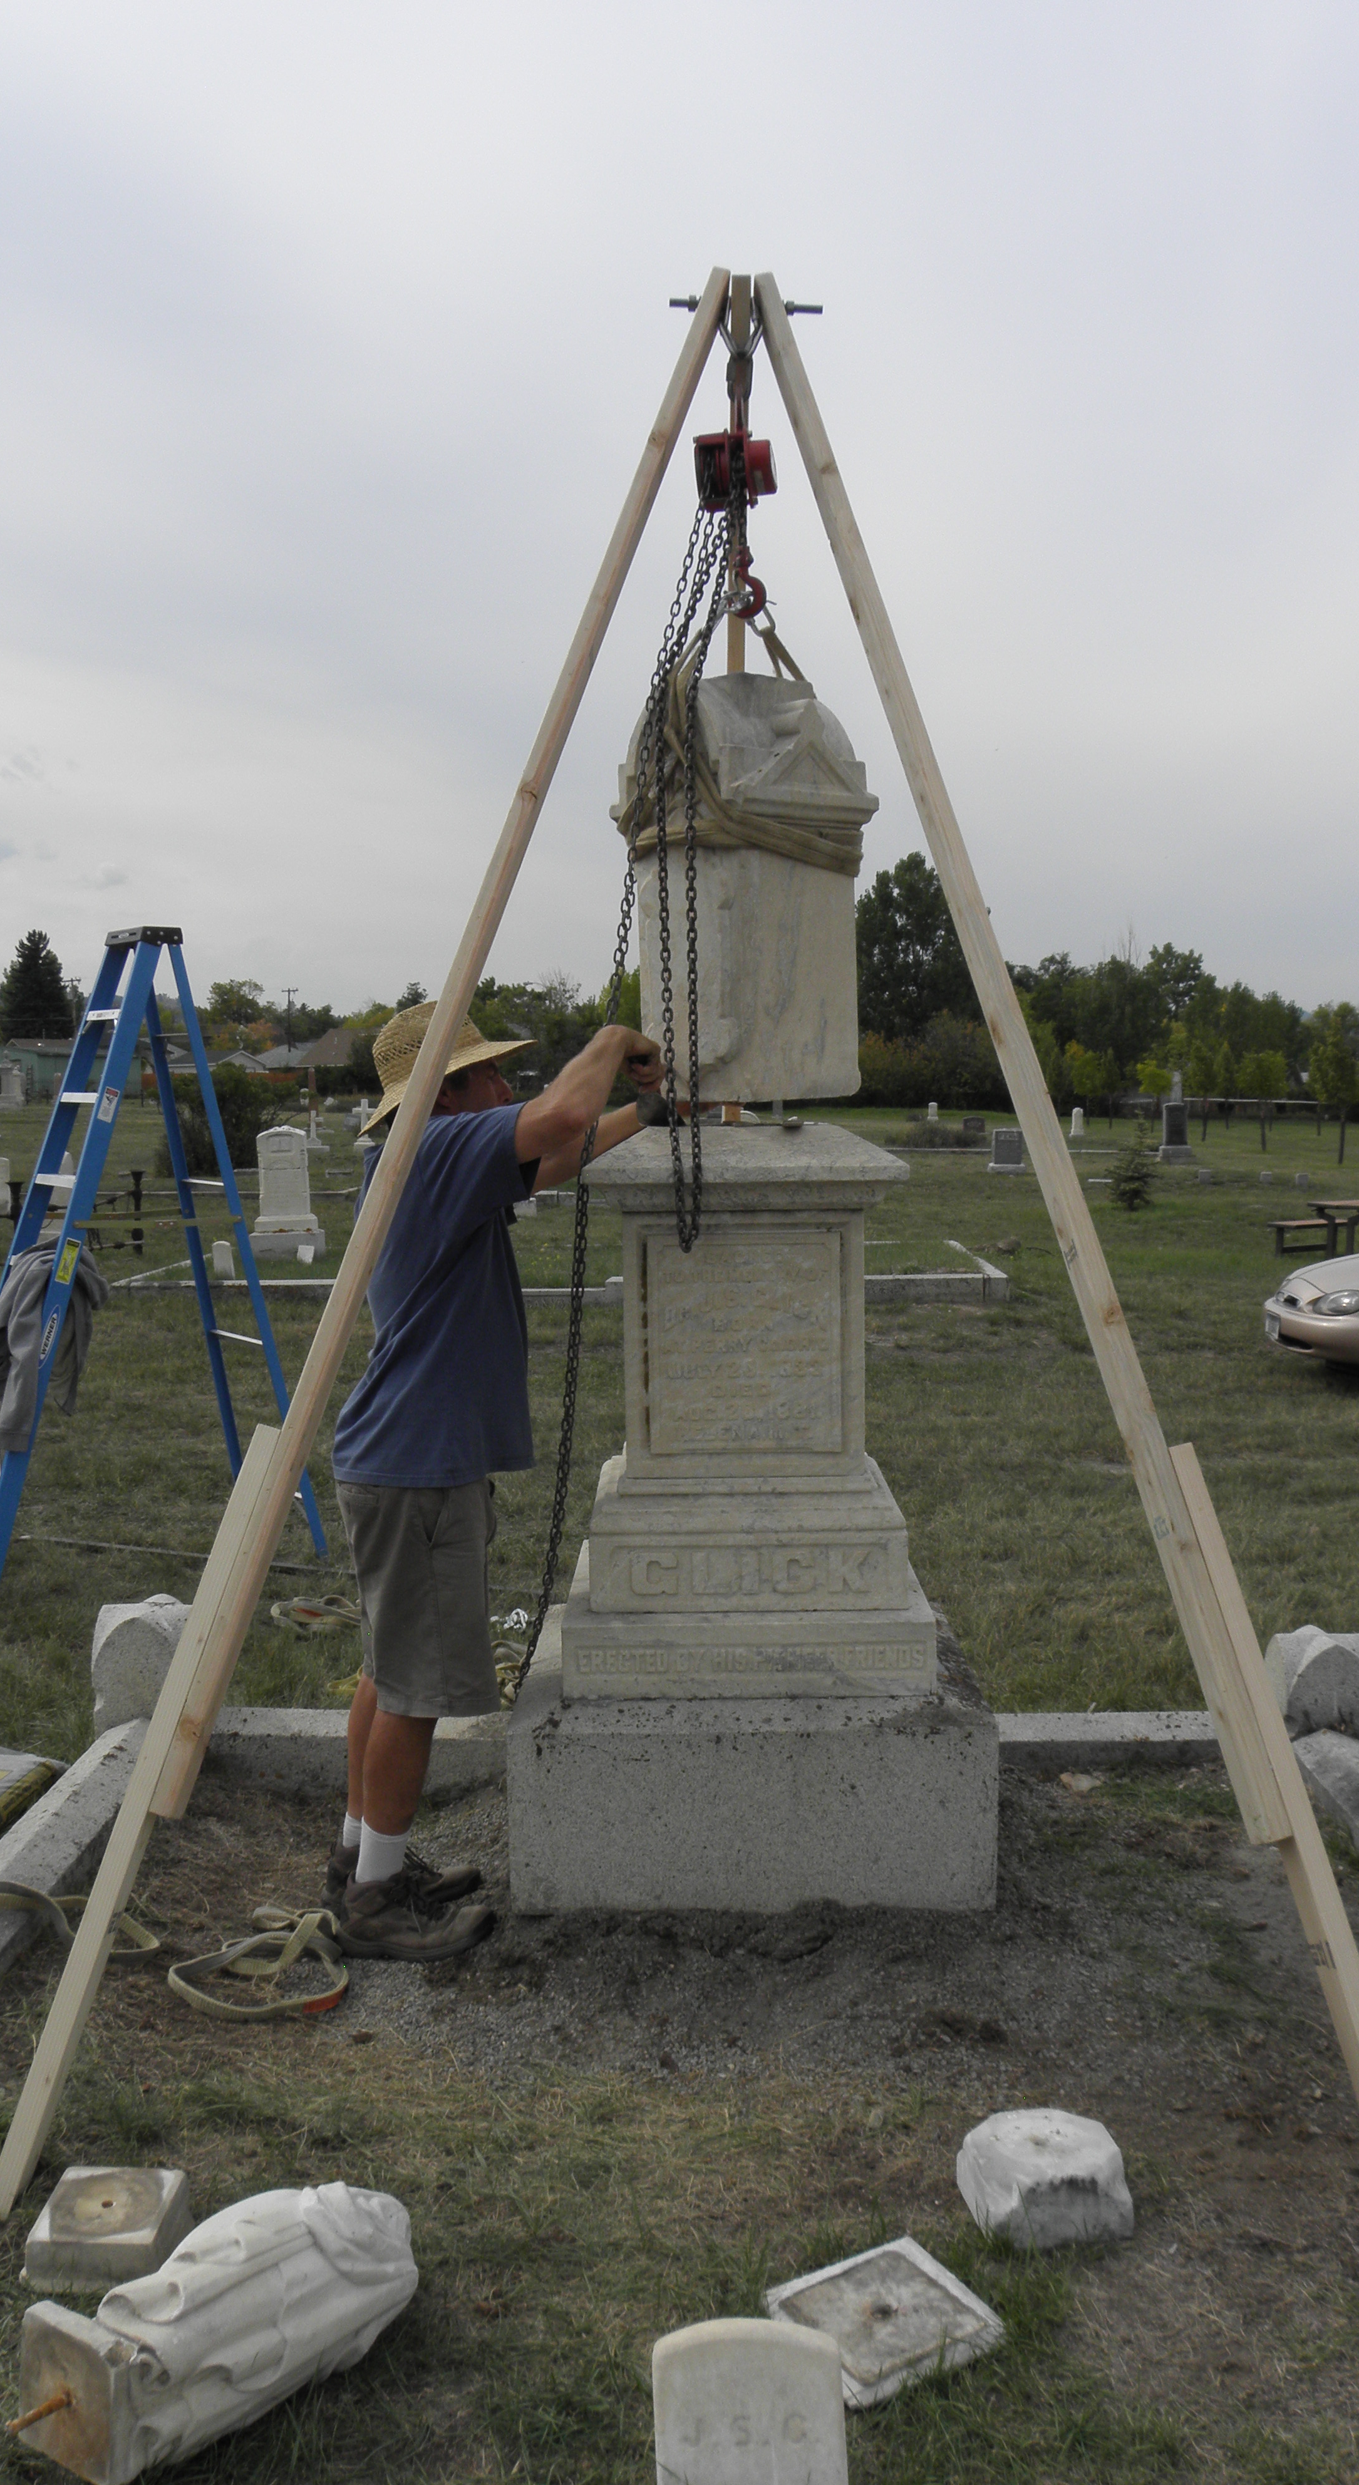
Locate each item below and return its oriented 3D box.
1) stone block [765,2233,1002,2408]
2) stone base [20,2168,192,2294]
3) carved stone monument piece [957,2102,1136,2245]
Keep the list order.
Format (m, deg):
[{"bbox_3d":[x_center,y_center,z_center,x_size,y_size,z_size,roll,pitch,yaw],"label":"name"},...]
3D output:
[{"bbox_3d":[0.262,1.377,2.376,0.229,0.035,0.216,-3,5,-29],"label":"stone block"},{"bbox_3d":[-0.805,1.398,2.634,0.190,0.080,0.190,0,5,0],"label":"stone base"},{"bbox_3d":[0.529,1.352,2.722,0.218,0.107,0.193,-1,5,-7],"label":"carved stone monument piece"}]

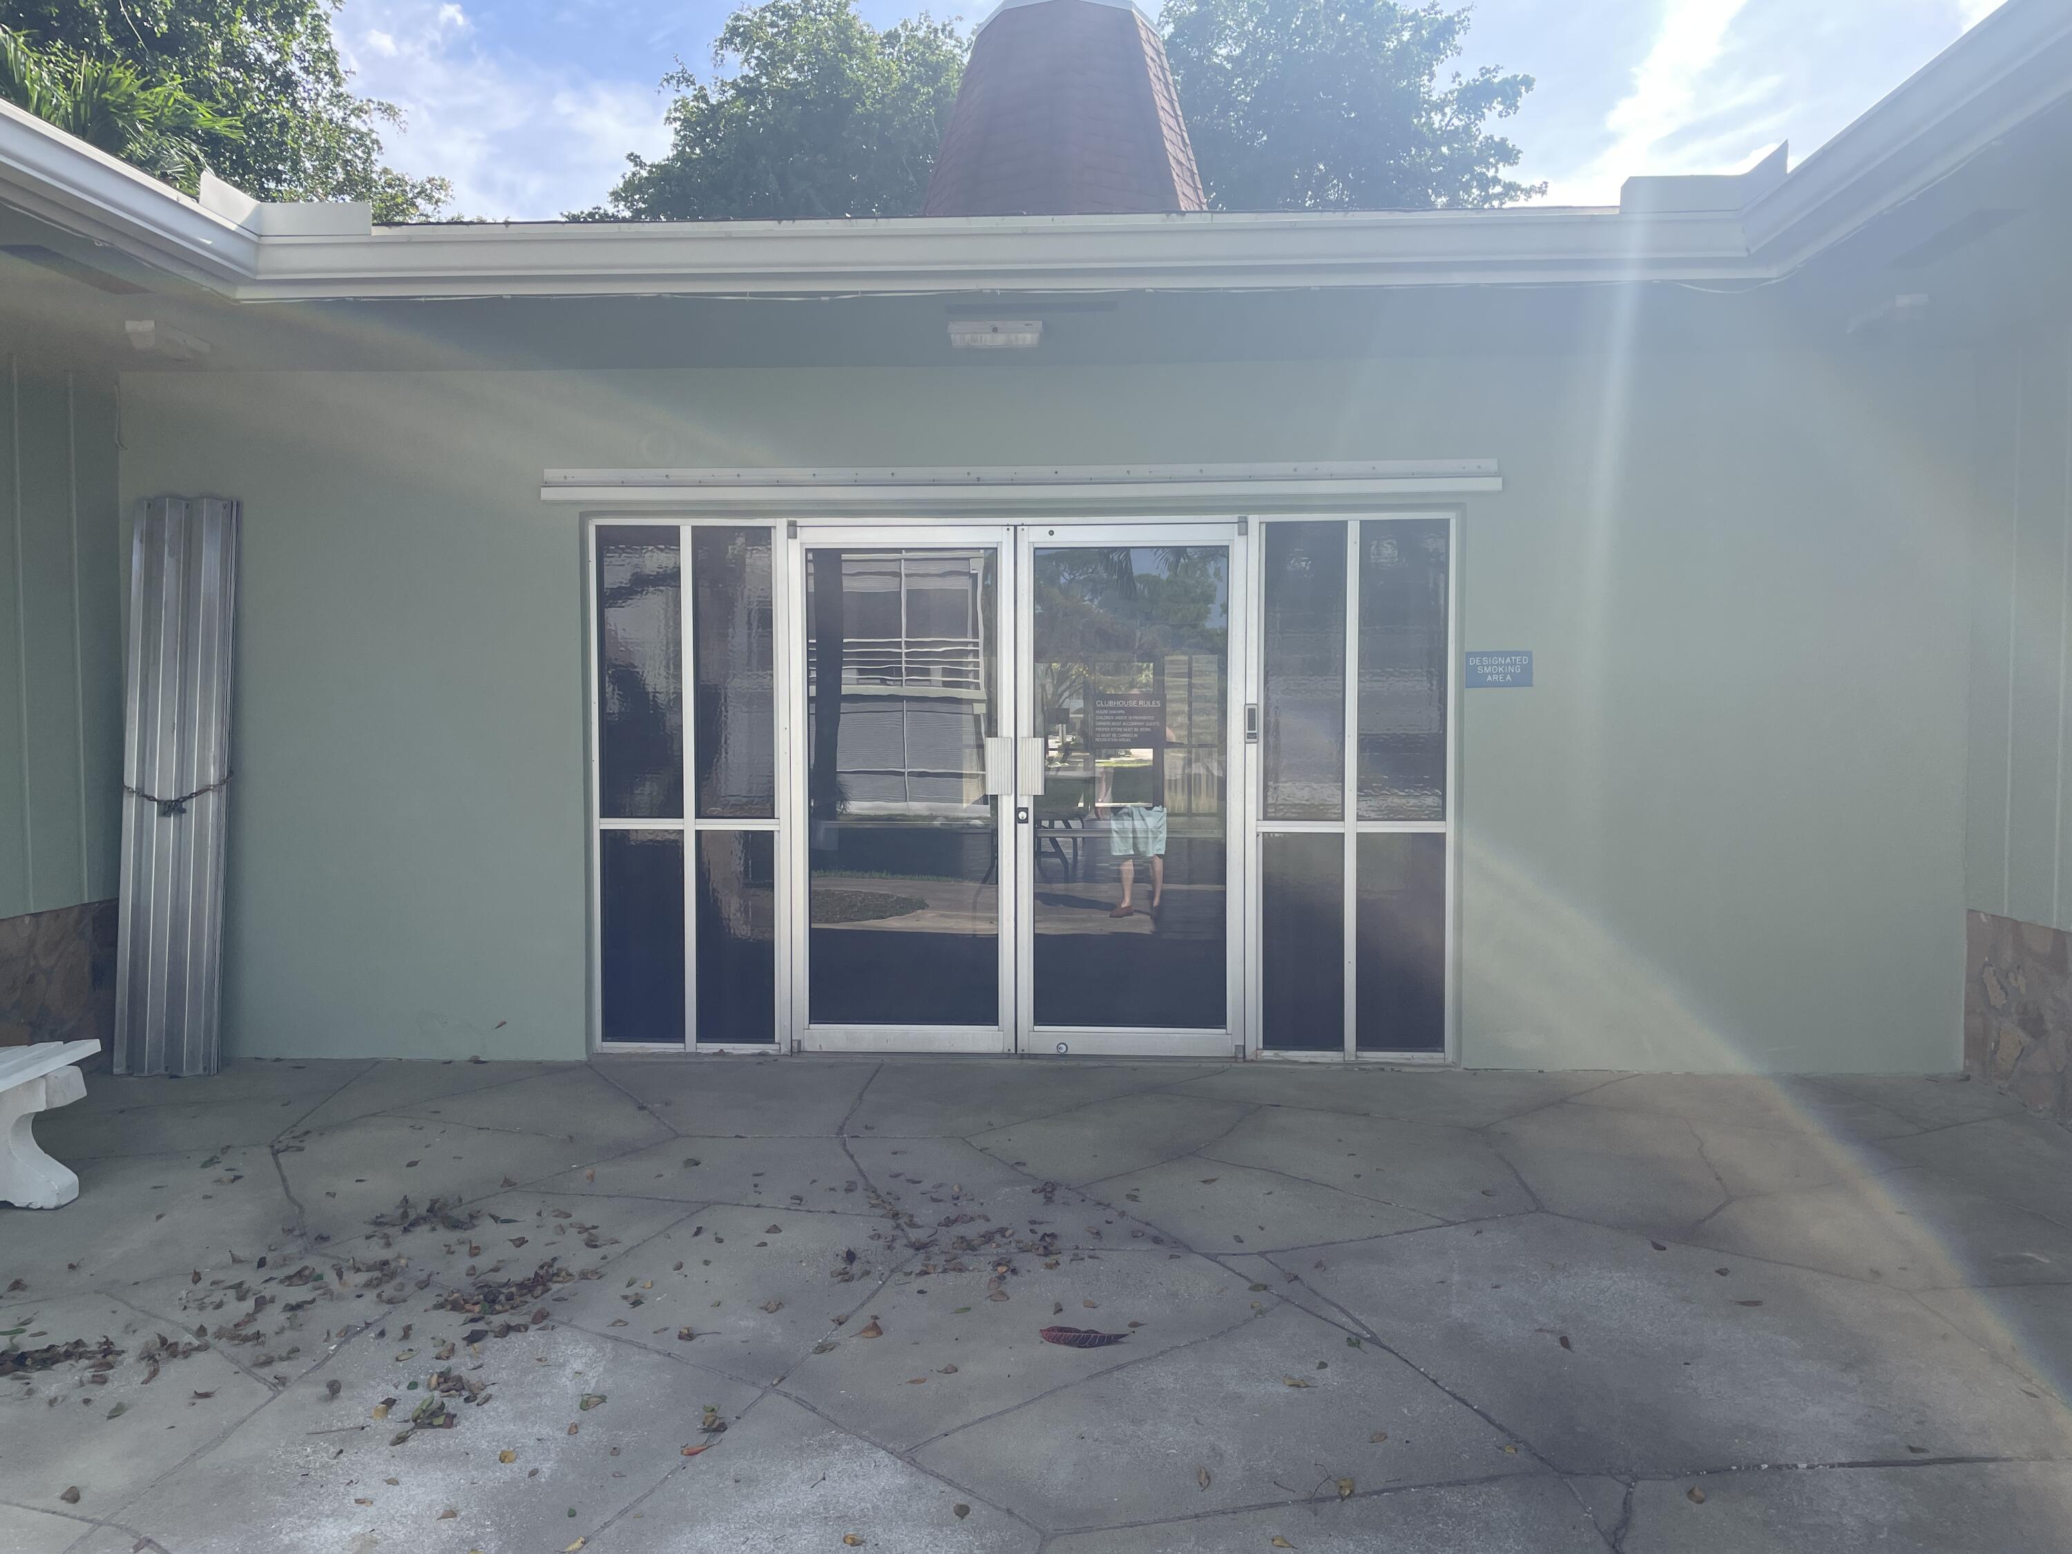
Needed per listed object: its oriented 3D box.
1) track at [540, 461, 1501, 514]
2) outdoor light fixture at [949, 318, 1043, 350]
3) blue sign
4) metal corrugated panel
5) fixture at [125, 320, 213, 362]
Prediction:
[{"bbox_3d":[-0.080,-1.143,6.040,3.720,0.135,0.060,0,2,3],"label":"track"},{"bbox_3d":[-0.138,-1.540,5.470,0.328,0.095,0.110,0,2,3],"label":"outdoor light fixture"},{"bbox_3d":[1.790,-0.414,6.004,0.253,0.137,0.012,0,2,3],"label":"blue sign"},{"bbox_3d":[-3.391,0.028,6.149,0.385,2.270,0.075,1,-2,3],"label":"metal corrugated panel"},{"bbox_3d":[-3.091,-1.538,5.561,0.105,0.095,0.335,0,2,3],"label":"fixture"}]

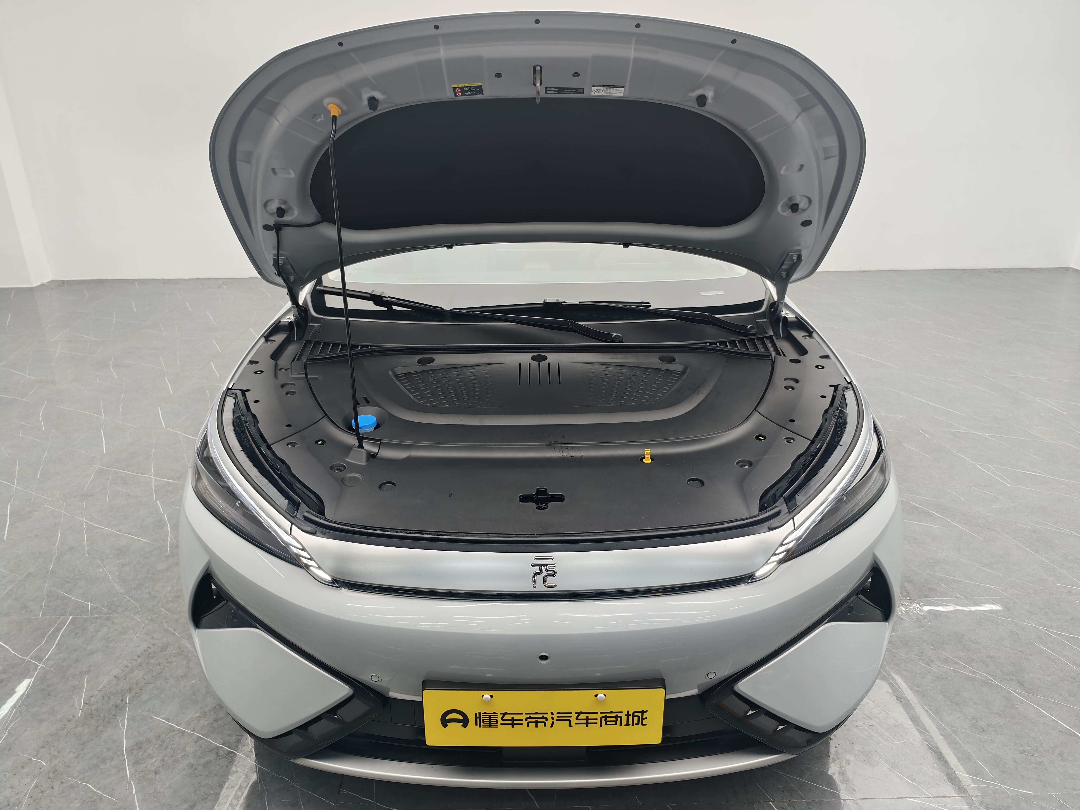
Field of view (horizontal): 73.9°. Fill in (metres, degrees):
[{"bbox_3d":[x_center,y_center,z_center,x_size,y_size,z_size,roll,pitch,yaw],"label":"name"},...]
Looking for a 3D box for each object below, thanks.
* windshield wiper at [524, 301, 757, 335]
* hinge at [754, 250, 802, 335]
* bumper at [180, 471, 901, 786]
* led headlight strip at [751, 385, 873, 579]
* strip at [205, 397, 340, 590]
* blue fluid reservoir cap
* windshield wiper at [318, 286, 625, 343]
[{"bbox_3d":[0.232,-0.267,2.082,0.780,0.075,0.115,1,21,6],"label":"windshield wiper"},{"bbox_3d":[0.681,-0.321,2.021,0.100,0.240,0.140,-1,21,0],"label":"hinge"},{"bbox_3d":[0.011,0.457,1.570,1.790,0.520,0.560,-1,21,0],"label":"bumper"},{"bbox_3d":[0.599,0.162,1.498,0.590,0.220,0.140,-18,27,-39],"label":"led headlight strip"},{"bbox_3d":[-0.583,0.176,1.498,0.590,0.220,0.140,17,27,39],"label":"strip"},{"bbox_3d":[-0.402,0.042,1.635,0.057,0.028,0.057,-1,21,0],"label":"blue fluid reservoir cap"},{"bbox_3d":[-0.235,-0.263,2.071,0.940,0.065,0.095,11,23,15],"label":"windshield wiper"}]

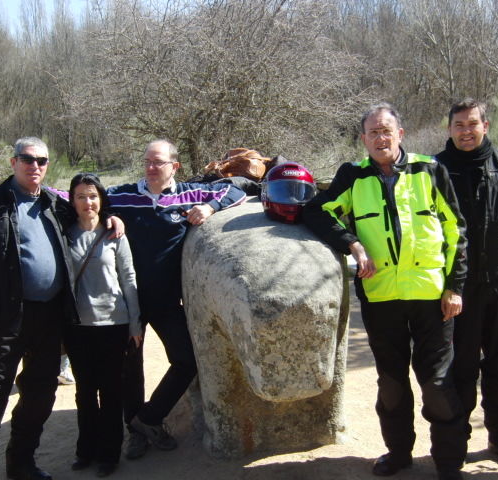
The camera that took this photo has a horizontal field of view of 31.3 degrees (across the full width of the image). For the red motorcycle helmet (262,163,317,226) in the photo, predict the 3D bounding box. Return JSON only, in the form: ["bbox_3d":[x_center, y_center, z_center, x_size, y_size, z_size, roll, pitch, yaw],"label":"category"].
[{"bbox_3d":[0.200,-0.231,4.430,0.263,0.290,0.340,-2,4,-9],"label":"red motorcycle helmet"}]

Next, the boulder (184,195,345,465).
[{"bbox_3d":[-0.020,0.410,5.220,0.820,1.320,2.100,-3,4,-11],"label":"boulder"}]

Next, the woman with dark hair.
[{"bbox_3d":[-0.750,0.412,4.520,0.450,1.520,0.300,-2,4,0],"label":"woman with dark hair"}]

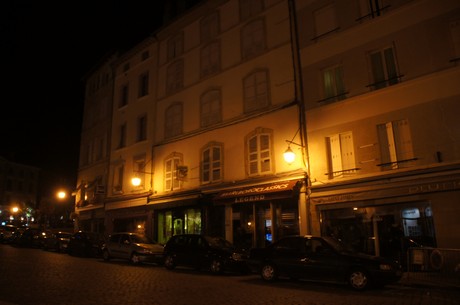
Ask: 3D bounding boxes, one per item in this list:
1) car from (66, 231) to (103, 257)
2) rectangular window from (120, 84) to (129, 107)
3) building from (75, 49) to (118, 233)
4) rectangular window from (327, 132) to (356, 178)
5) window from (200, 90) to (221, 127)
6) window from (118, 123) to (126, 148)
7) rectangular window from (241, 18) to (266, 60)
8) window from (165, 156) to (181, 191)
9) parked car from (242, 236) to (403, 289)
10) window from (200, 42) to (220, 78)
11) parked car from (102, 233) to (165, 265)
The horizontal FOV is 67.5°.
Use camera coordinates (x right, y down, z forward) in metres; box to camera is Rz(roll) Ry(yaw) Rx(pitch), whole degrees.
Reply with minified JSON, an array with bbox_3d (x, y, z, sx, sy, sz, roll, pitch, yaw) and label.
[{"bbox_3d":[-7.463,5.030,19.326,3.853,1.440,1.650,-10,-16,40],"label":"car"},{"bbox_3d":[-7.957,-4.292,26.107,1.080,1.591,0.200,-13,-18,39],"label":"rectangular window"},{"bbox_3d":[-7.832,0.629,31.306,4.540,15.093,10.000,-13,-18,39],"label":"building"},{"bbox_3d":[4.616,0.135,14.345,1.156,1.768,0.200,-14,-19,39],"label":"rectangular window"},{"bbox_3d":[-1.076,-2.527,19.562,1.597,2.109,0.150,-13,-18,39],"label":"window"},{"bbox_3d":[-7.869,-1.239,25.202,0.860,1.880,0.150,-14,-20,39],"label":"window"},{"bbox_3d":[1.246,-6.263,18.896,1.591,1.904,0.200,-14,-19,39],"label":"rectangular window"},{"bbox_3d":[-3.442,1.259,20.592,1.350,1.980,0.150,-14,-20,39],"label":"window"},{"bbox_3d":[2.689,3.237,10.499,4.380,1.400,1.700,-13,-18,39],"label":"parked car"},{"bbox_3d":[-1.168,-5.422,20.287,1.520,1.910,0.150,-14,-20,39],"label":"window"},{"bbox_3d":[-4.560,4.660,17.020,4.020,1.410,1.680,-11,-18,40],"label":"parked car"}]

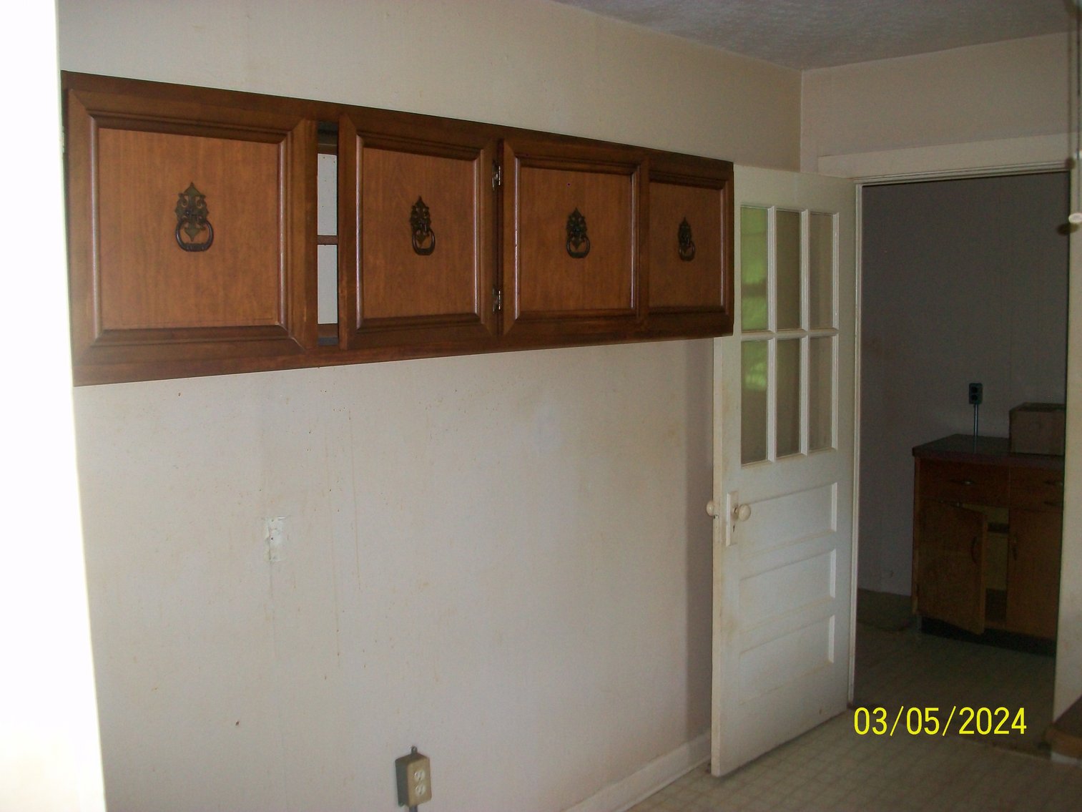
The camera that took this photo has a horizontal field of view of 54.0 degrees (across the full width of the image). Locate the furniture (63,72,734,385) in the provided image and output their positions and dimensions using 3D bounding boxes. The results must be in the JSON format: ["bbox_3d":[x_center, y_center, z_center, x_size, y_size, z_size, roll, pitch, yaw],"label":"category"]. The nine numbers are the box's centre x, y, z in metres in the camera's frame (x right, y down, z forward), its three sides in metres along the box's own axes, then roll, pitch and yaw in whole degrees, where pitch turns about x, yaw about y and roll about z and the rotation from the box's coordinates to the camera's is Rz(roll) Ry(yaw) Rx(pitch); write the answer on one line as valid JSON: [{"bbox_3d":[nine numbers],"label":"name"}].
[{"bbox_3d":[-0.212,-0.379,2.507,0.310,0.506,1.965,5,9,43],"label":"furniture"}]

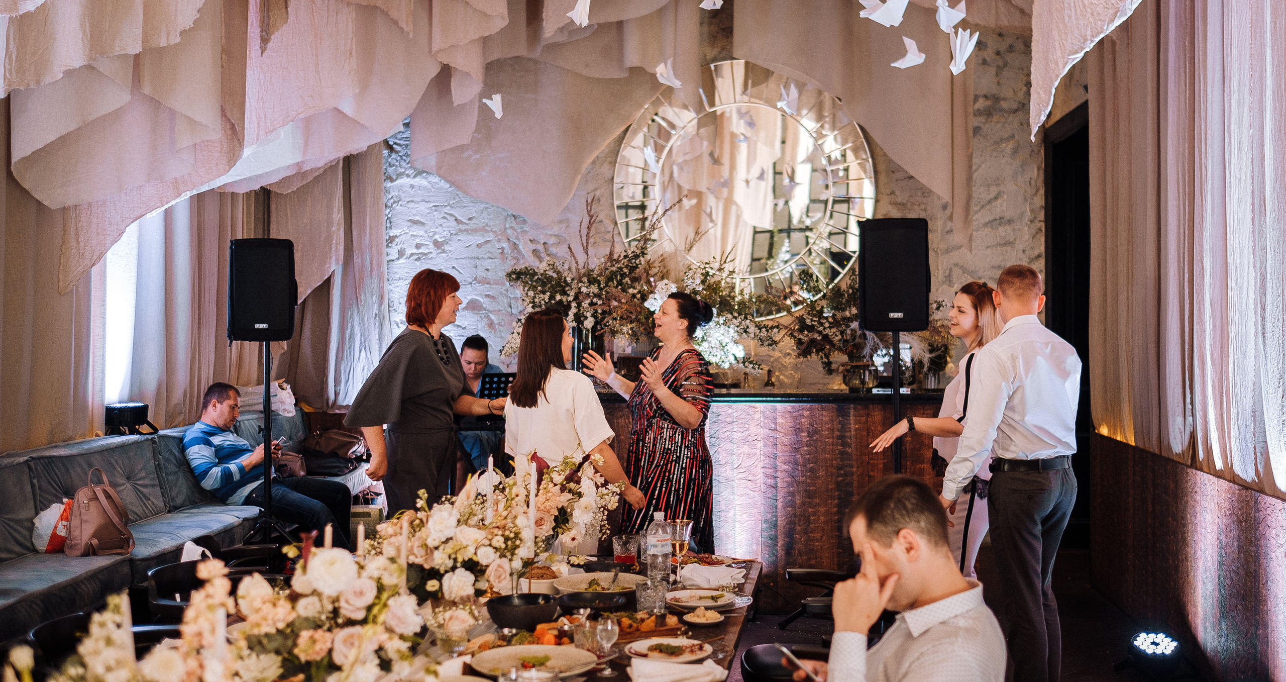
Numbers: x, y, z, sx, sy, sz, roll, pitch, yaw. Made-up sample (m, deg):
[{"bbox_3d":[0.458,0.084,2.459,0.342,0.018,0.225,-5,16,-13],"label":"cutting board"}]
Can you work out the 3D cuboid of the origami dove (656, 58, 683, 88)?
[{"bbox_3d":[0.129,-1.316,6.150,0.140,0.140,0.125,0,1,-22],"label":"origami dove"}]

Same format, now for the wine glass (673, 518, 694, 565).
[{"bbox_3d":[0.113,0.644,3.779,0.080,0.200,0.080,0,2,0],"label":"wine glass"}]

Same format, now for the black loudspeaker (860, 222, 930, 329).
[{"bbox_3d":[1.263,-0.325,6.244,0.340,0.545,0.320,0,2,2],"label":"black loudspeaker"}]

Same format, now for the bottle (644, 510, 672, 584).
[{"bbox_3d":[0.051,0.632,3.778,0.071,0.225,0.071,0,2,0],"label":"bottle"}]

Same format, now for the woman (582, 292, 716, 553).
[{"bbox_3d":[0.043,0.618,5.669,0.560,1.660,0.480,-1,2,-35],"label":"woman"}]

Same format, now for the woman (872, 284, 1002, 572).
[{"bbox_3d":[1.219,0.606,5.168,0.570,1.710,0.450,0,2,4],"label":"woman"}]

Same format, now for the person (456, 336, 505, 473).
[{"bbox_3d":[-0.941,0.675,7.271,0.530,1.420,0.720,0,2,-12],"label":"person"}]

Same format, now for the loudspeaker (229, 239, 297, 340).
[{"bbox_3d":[-2.069,-0.275,6.825,0.335,0.545,0.320,-1,2,-19],"label":"loudspeaker"}]

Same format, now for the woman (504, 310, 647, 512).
[{"bbox_3d":[-0.297,0.654,5.420,0.550,1.600,0.400,1,2,25],"label":"woman"}]

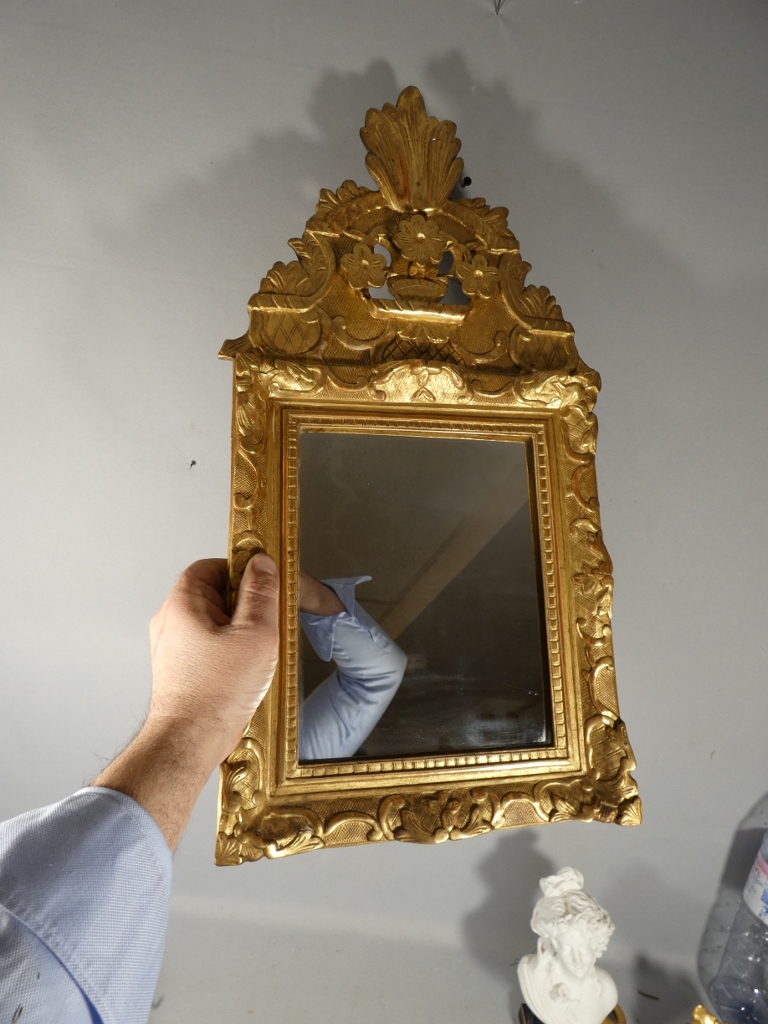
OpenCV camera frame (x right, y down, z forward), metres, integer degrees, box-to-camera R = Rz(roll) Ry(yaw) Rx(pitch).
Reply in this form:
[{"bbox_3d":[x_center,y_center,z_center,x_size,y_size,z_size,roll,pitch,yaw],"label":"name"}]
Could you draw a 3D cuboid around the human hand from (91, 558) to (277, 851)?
[{"bbox_3d":[-0.123,0.115,0.383,0.090,0.180,0.112,23,-22,-20],"label":"human hand"}]

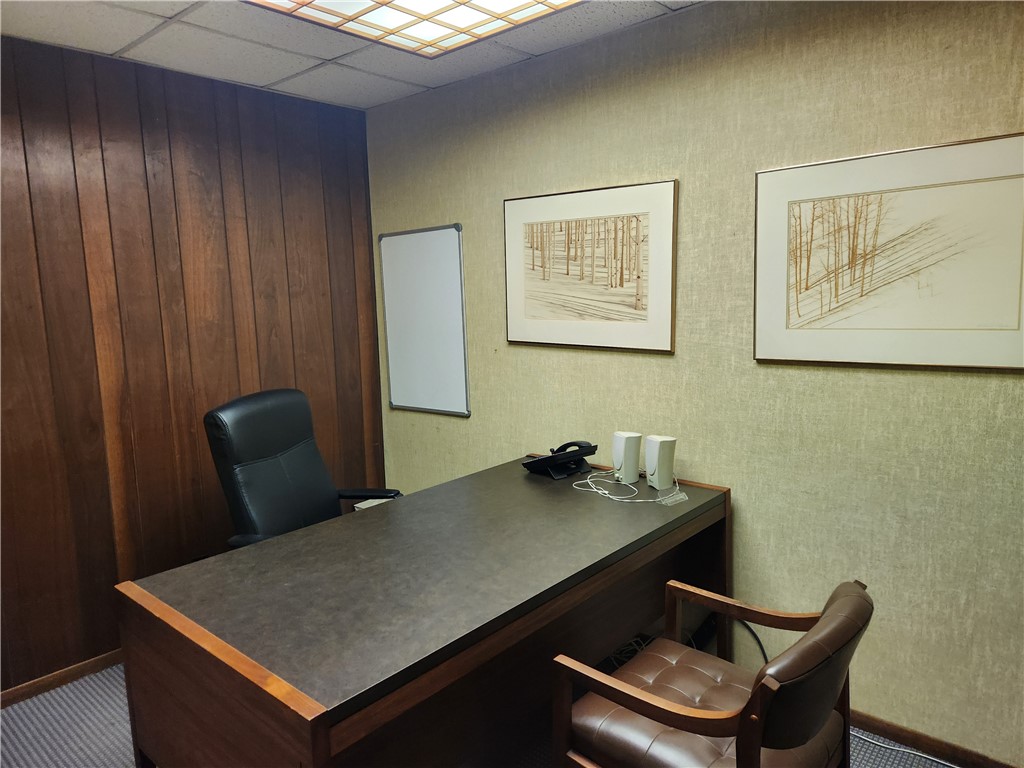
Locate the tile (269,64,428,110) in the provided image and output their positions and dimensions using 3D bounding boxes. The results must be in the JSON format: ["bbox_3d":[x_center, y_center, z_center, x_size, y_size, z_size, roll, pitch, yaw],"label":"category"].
[{"bbox_3d":[-0.739,-1.360,3.114,0.495,0.018,0.560,5,10,41],"label":"tile"}]

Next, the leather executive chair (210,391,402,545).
[{"bbox_3d":[-0.789,0.597,2.723,0.680,1.080,0.660,1,8,19],"label":"leather executive chair"}]

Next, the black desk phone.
[{"bbox_3d":[0.199,0.290,2.741,0.230,0.125,0.200,-8,10,-38],"label":"black desk phone"}]

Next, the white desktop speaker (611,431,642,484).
[{"bbox_3d":[0.444,0.277,2.581,0.082,0.178,0.080,-5,8,-24],"label":"white desktop speaker"}]

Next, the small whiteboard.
[{"bbox_3d":[-0.439,-0.304,3.391,0.605,0.912,0.020,5,10,41],"label":"small whiteboard"}]

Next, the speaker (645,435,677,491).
[{"bbox_3d":[0.549,0.285,2.482,0.080,0.182,0.080,-5,8,-24],"label":"speaker"}]

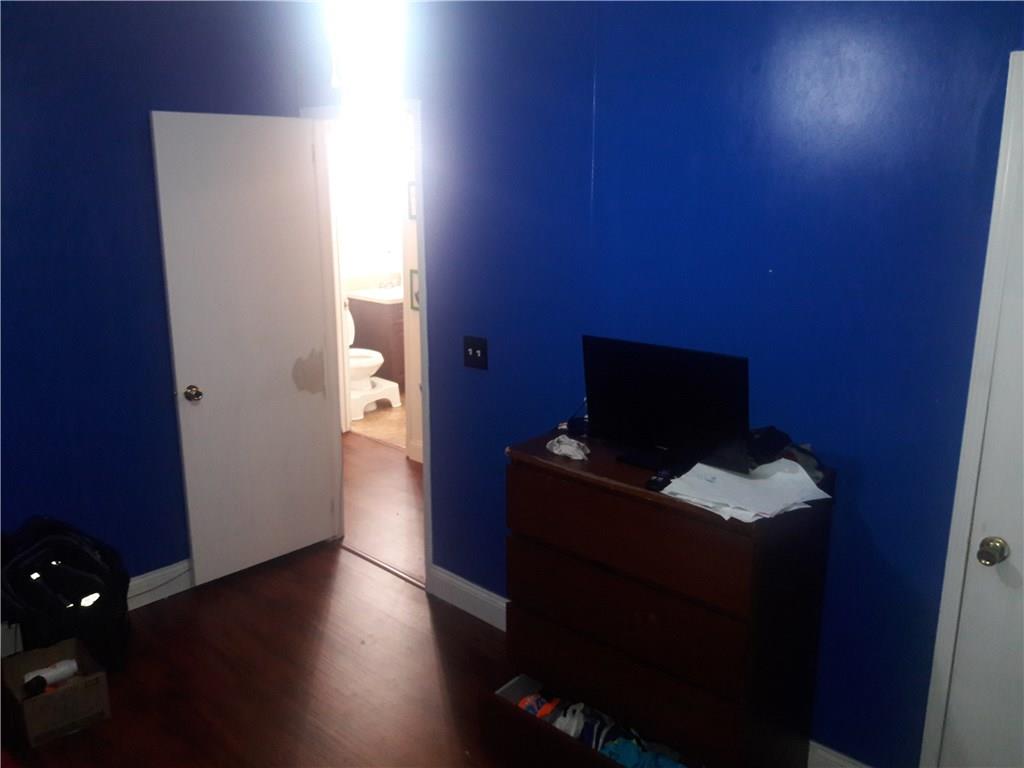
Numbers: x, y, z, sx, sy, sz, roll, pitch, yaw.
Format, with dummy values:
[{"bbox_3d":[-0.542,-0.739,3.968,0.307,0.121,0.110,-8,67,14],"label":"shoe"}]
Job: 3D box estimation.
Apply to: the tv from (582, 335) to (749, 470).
[{"bbox_3d":[0.440,0.056,2.308,0.513,0.340,0.150,12,18,41],"label":"tv"}]

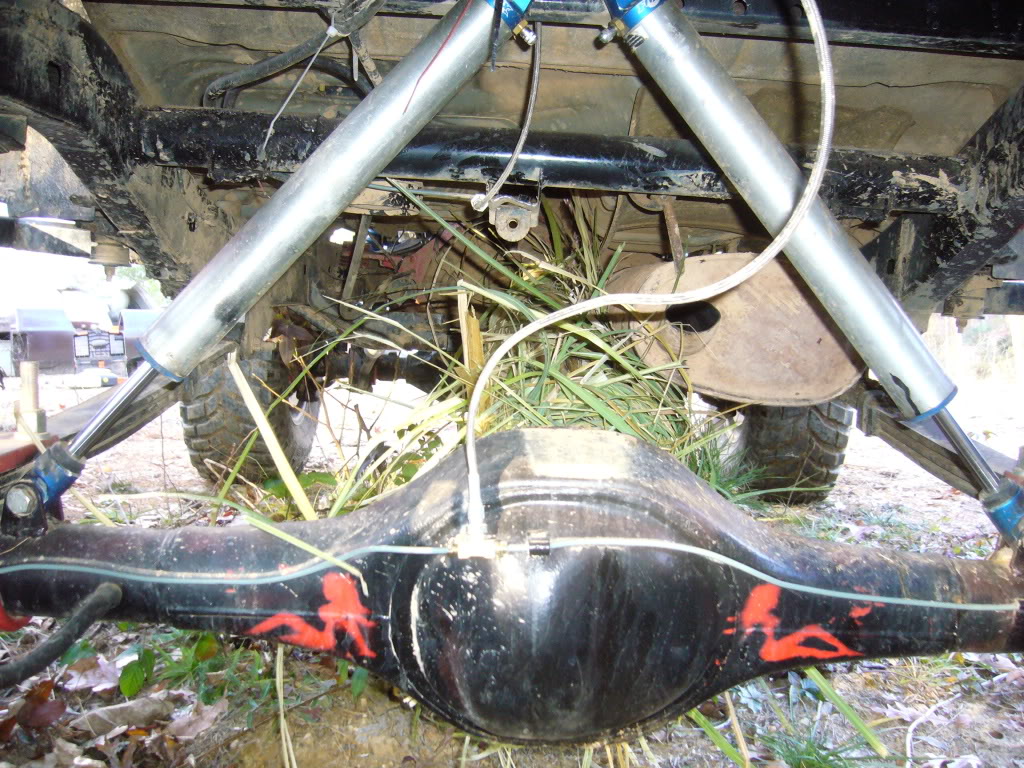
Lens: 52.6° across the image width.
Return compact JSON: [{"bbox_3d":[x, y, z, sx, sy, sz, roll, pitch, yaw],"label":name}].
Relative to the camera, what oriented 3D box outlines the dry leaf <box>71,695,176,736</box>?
[{"bbox_3d":[-0.411,0.347,1.090,0.110,0.022,0.055,0,2,-28],"label":"dry leaf"}]

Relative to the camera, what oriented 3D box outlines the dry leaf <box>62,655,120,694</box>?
[{"bbox_3d":[-0.491,0.339,1.210,0.067,0.025,0.071,1,2,-22],"label":"dry leaf"}]

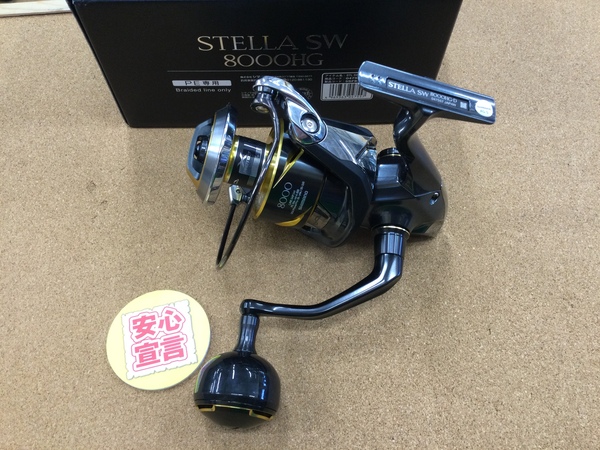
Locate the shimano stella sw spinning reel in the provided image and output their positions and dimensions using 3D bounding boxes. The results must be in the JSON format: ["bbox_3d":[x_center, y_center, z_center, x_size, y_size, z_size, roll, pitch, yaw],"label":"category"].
[{"bbox_3d":[0.010,0.010,0.269,0.142,0.136,0.167,8,61,-7],"label":"shimano stella sw spinning reel"}]

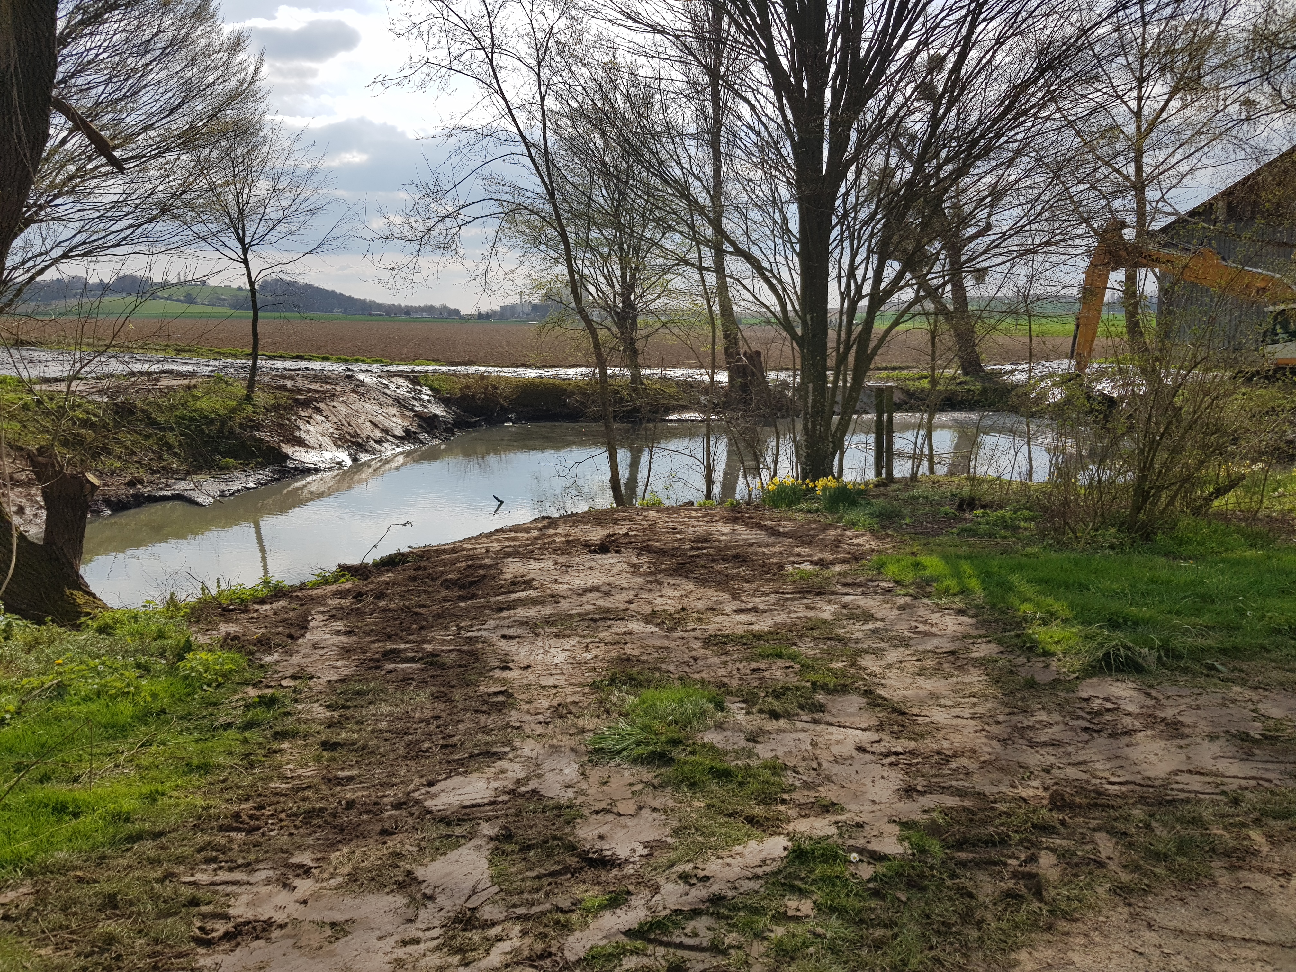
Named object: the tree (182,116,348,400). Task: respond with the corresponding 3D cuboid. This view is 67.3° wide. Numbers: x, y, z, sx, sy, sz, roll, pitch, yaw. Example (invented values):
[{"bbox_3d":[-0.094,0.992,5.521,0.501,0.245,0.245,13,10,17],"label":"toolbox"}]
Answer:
[{"bbox_3d":[-7.245,-4.231,18.449,3.130,5.090,3.040,0,9,0],"label":"tree"}]

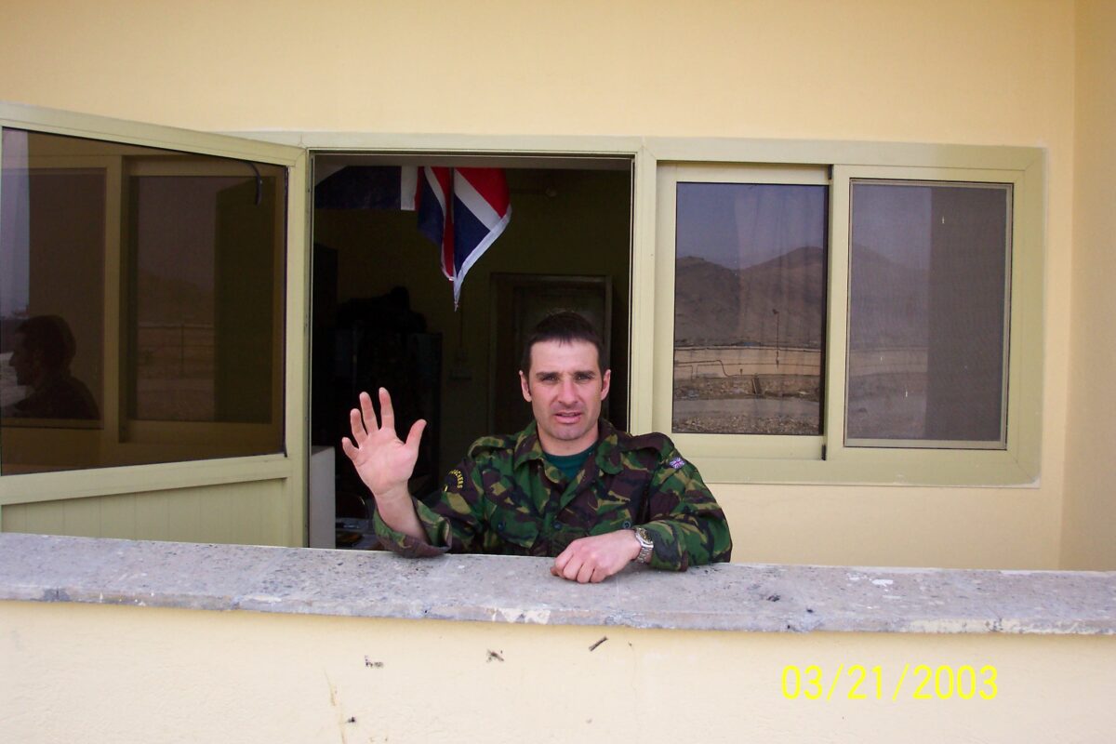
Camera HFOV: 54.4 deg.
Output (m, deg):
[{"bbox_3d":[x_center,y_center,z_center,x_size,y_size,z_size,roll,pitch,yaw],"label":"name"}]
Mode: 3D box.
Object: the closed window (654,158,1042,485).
[{"bbox_3d":[0.828,-0.167,3.197,1.148,0.995,0.100,1,2,2],"label":"closed window"}]

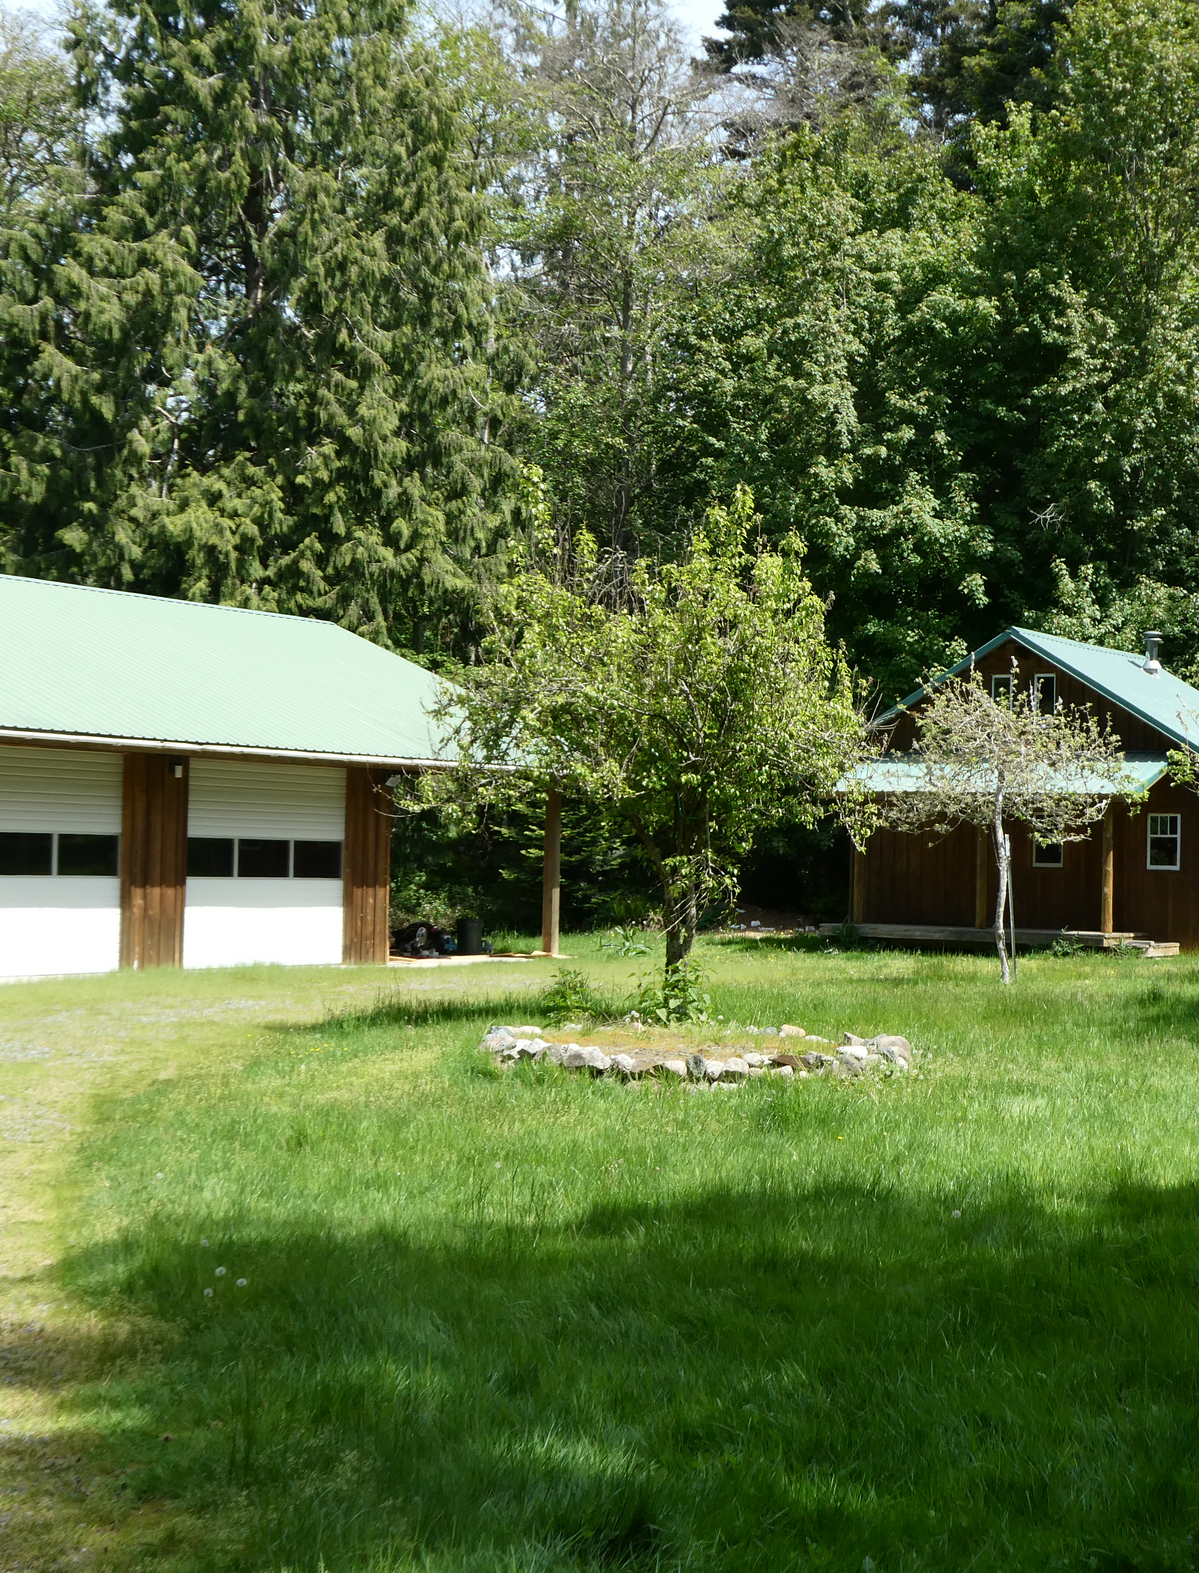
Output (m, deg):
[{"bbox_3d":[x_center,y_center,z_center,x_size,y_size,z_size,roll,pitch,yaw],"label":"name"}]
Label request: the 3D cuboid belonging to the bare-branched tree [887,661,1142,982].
[{"bbox_3d":[5.439,0.473,31.800,3.300,4.200,3.200,1,-2,0],"label":"bare-branched tree"}]

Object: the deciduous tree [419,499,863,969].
[{"bbox_3d":[0.428,-0.308,22.200,4.150,4.850,4.000,1,-2,0],"label":"deciduous tree"}]

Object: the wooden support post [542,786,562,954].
[{"bbox_3d":[-0.826,1.517,42.944,0.210,3.000,0.210,0,-2,32],"label":"wooden support post"}]

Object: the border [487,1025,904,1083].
[{"bbox_3d":[0.739,2.050,19.057,3.400,0.300,3.400,1,-2,0],"label":"border"}]

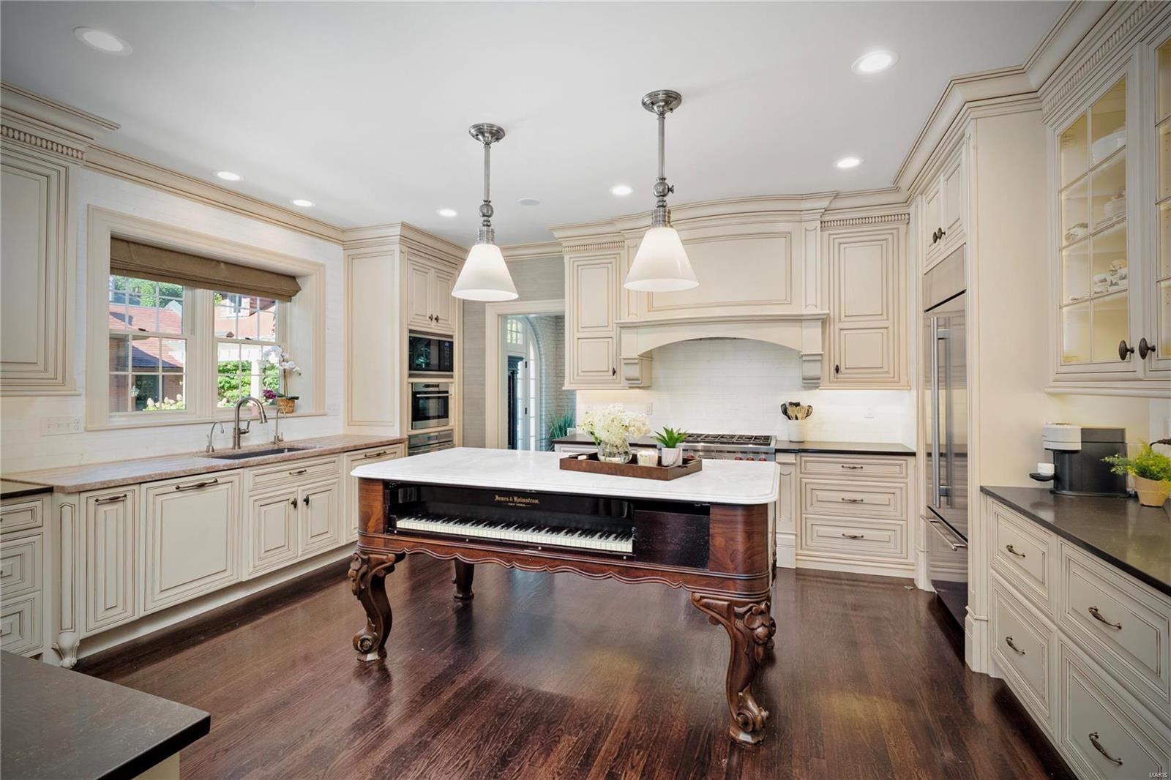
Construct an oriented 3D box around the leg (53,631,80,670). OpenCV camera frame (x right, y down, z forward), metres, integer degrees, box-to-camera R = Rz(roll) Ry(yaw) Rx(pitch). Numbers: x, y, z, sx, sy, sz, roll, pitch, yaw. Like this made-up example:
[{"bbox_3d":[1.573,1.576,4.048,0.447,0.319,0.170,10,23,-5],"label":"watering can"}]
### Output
[{"bbox_3d":[-2.632,1.311,2.648,0.105,0.180,0.085,0,0,-24],"label":"leg"}]

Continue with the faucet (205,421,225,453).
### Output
[{"bbox_3d":[-2.720,0.352,3.829,0.160,0.226,0.060,0,0,21],"label":"faucet"}]

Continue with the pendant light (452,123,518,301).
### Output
[{"bbox_3d":[-0.593,-1.050,3.102,0.394,0.955,0.394,0,0,0],"label":"pendant light"}]

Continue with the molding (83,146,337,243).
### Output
[{"bbox_3d":[-2.757,-1.459,4.120,0.115,0.132,2.080,0,0,21],"label":"molding"}]

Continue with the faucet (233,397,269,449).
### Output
[{"bbox_3d":[-2.619,0.260,4.041,0.260,0.406,0.120,0,0,21],"label":"faucet"}]

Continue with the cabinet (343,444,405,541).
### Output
[{"bbox_3d":[-2.135,0.895,4.721,0.600,0.790,0.695,0,0,21],"label":"cabinet"}]

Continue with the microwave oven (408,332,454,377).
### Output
[{"bbox_3d":[-1.781,-0.350,5.457,0.430,0.455,0.748,0,0,20],"label":"microwave oven"}]

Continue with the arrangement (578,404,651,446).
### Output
[{"bbox_3d":[0.160,0.191,2.835,0.380,0.235,0.360,0,0,0],"label":"arrangement"}]

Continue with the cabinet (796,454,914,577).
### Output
[{"bbox_3d":[2.142,0.942,4.231,0.800,0.875,0.660,0,0,21],"label":"cabinet"}]

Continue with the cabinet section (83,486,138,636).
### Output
[{"bbox_3d":[-2.798,0.891,2.863,0.616,0.752,0.265,0,0,21],"label":"cabinet section"}]

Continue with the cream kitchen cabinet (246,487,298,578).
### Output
[{"bbox_3d":[-2.500,0.980,3.822,0.570,0.605,0.410,0,0,21],"label":"cream kitchen cabinet"}]

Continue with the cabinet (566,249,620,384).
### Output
[{"bbox_3d":[0.139,-0.665,5.090,0.590,1.310,0.330,0,0,21],"label":"cabinet"}]

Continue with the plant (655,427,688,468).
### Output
[{"bbox_3d":[0.438,0.290,2.638,0.170,0.215,0.170,0,0,21],"label":"plant"}]

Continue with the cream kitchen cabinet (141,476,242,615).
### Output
[{"bbox_3d":[-2.700,0.907,3.347,0.600,0.755,0.600,0,0,21],"label":"cream kitchen cabinet"}]

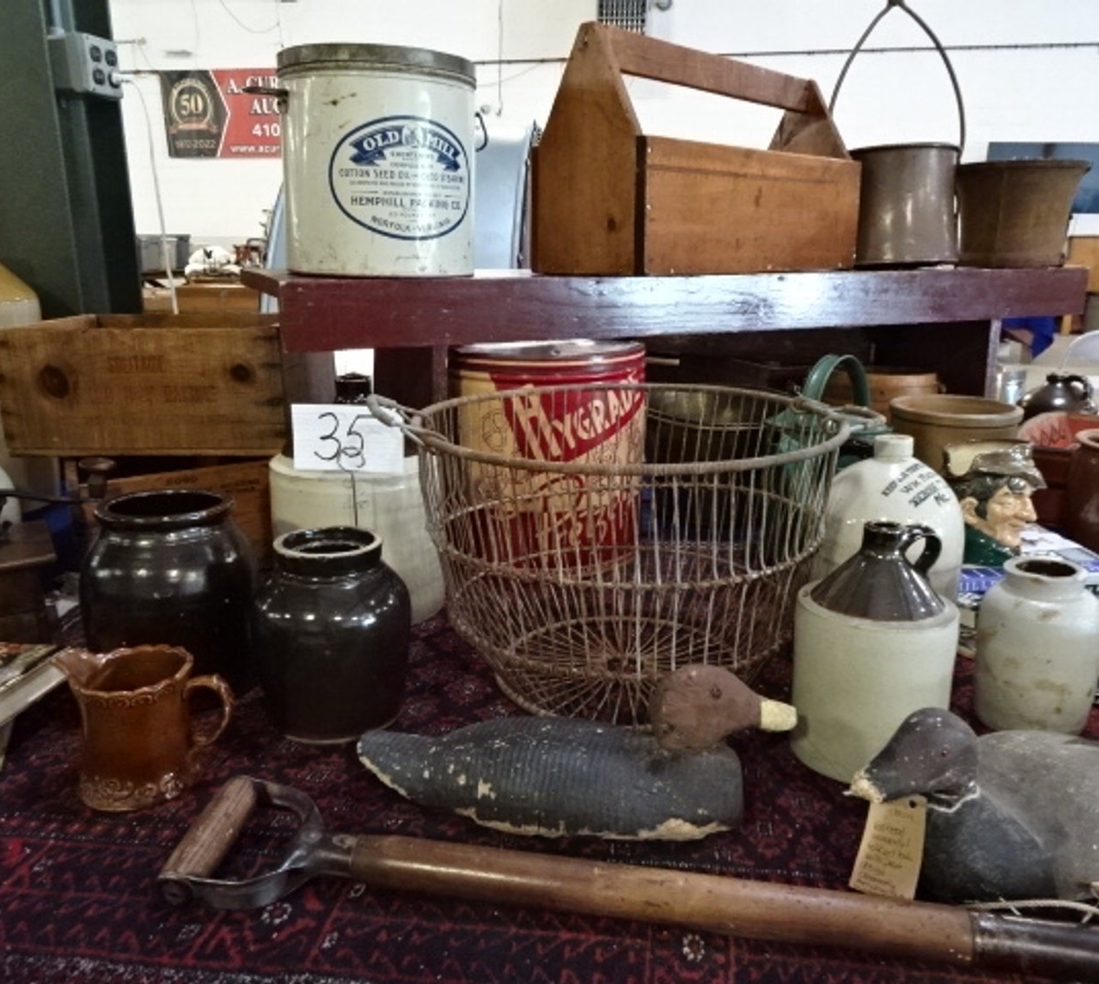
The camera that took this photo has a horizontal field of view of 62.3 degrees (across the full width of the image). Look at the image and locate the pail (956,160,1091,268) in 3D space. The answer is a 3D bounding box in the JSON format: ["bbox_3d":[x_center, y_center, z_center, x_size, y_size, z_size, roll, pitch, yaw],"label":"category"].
[{"bbox_3d":[0.950,-0.558,1.859,0.245,0.203,0.245,0,15,0],"label":"pail"}]

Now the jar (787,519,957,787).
[{"bbox_3d":[0.312,0.140,0.875,0.148,0.222,0.148,0,15,0],"label":"jar"}]

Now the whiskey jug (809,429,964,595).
[{"bbox_3d":[0.403,0.059,1.085,0.169,0.247,0.169,-2,15,-7],"label":"whiskey jug"}]

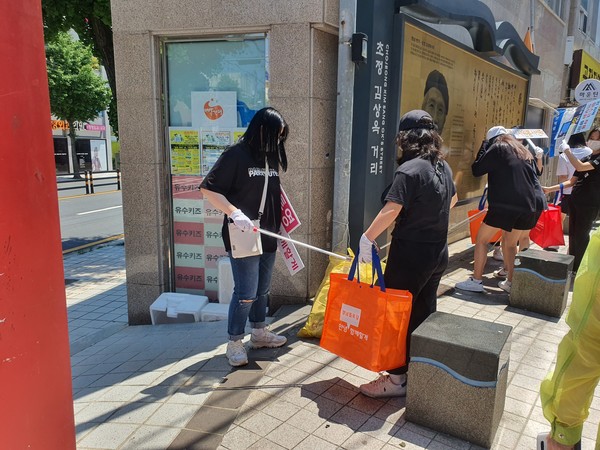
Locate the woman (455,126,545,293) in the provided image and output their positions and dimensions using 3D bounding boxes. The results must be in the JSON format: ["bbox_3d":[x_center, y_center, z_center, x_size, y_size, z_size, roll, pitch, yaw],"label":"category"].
[{"bbox_3d":[1.880,-0.126,4.250,0.620,1.500,0.520,10,14,39],"label":"woman"}]

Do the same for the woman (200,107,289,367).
[{"bbox_3d":[-0.325,0.070,2.800,0.420,1.580,0.480,11,15,42],"label":"woman"}]

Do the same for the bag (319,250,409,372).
[{"bbox_3d":[0.350,0.404,2.320,0.201,0.539,0.398,2,6,-38],"label":"bag"}]

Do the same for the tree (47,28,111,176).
[{"bbox_3d":[-10.900,-5.600,21.800,3.700,6.500,3.700,-3,12,-20],"label":"tree"}]

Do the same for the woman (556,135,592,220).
[{"bbox_3d":[3.430,-0.410,5.750,0.450,1.550,0.330,0,11,-5],"label":"woman"}]

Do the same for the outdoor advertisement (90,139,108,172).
[{"bbox_3d":[-11.572,-3.998,26.000,0.950,1.900,0.060,-10,15,-44],"label":"outdoor advertisement"}]

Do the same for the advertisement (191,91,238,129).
[{"bbox_3d":[-0.782,-1.051,4.120,0.445,0.350,0.020,4,11,14],"label":"advertisement"}]

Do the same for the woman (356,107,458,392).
[{"bbox_3d":[0.625,0.135,2.530,0.430,1.570,0.540,10,14,39],"label":"woman"}]

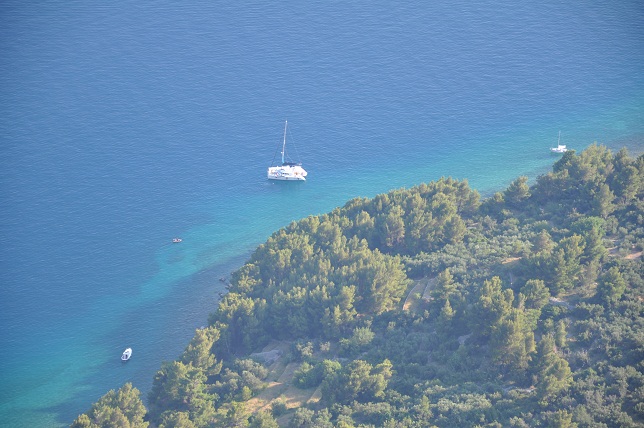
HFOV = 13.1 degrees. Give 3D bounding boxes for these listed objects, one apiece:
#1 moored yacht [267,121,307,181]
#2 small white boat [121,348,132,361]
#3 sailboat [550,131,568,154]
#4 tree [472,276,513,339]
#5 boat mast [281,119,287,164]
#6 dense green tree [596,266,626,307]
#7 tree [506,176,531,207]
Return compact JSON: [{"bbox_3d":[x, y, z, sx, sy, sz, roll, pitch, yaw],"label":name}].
[{"bbox_3d":[-10.778,-20.892,901.133,12.400,19.800,6.900,3,24,4],"label":"moored yacht"},{"bbox_3d":[-54.516,39.014,783.569,2.100,1.300,5.700,9,25,16],"label":"small white boat"},{"bbox_3d":[78.948,-24.193,930.172,6.200,7.300,2.300,8,24,14],"label":"sailboat"},{"bbox_3d":[46.465,25.478,758.803,10.500,14.000,10.500,2,23,0],"label":"tree"},{"bbox_3d":[-11.874,-22.946,900.416,0.350,15.300,0.300,6,24,2],"label":"boat mast"},{"bbox_3d":[79.496,19.592,767.501,8.000,9.000,8.000,2,23,0],"label":"dense green tree"},{"bbox_3d":[61.443,-7.138,878.816,7.500,7.700,7.500,2,23,0],"label":"tree"}]

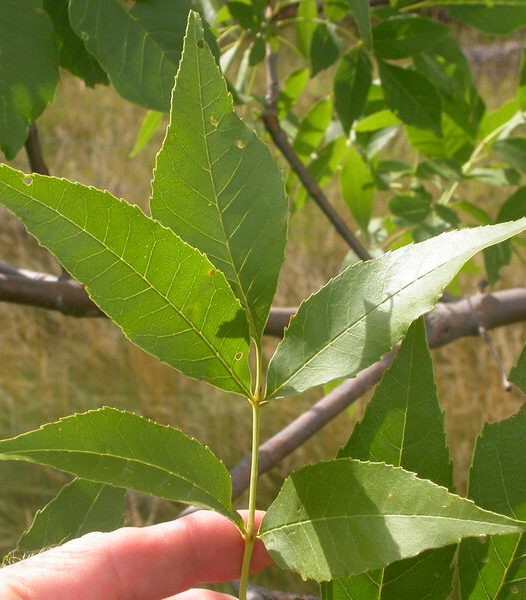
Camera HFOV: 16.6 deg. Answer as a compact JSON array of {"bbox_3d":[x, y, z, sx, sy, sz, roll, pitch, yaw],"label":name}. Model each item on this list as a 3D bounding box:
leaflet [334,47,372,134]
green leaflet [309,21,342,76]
[{"bbox_3d":[0.053,-0.123,1.060,0.021,0.053,0.014,8,6,0],"label":"leaflet"},{"bbox_3d":[0.037,-0.147,1.060,0.018,0.032,0.011,12,6,6],"label":"green leaflet"}]

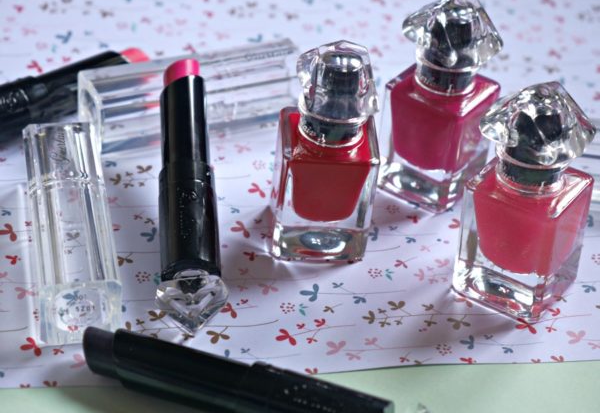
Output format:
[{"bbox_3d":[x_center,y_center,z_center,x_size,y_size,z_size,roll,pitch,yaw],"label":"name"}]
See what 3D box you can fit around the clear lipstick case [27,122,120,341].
[{"bbox_3d":[-0.066,0.006,0.389,0.021,0.021,0.082,-3,33,-13],"label":"clear lipstick case"}]

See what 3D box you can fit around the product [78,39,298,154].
[{"bbox_3d":[-0.034,-0.039,0.466,0.082,0.021,0.021,-13,37,-27],"label":"product"}]

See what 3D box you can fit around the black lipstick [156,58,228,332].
[{"bbox_3d":[-0.033,-0.006,0.399,0.019,0.017,0.107,1,47,-8],"label":"black lipstick"}]

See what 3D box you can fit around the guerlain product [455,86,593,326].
[{"bbox_3d":[0.066,-0.005,0.384,0.029,0.065,0.029,23,36,25],"label":"guerlain product"}]

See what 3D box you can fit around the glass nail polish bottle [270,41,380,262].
[{"bbox_3d":[0.008,-0.018,0.397,0.027,0.065,0.031,2,32,-5],"label":"glass nail polish bottle"}]

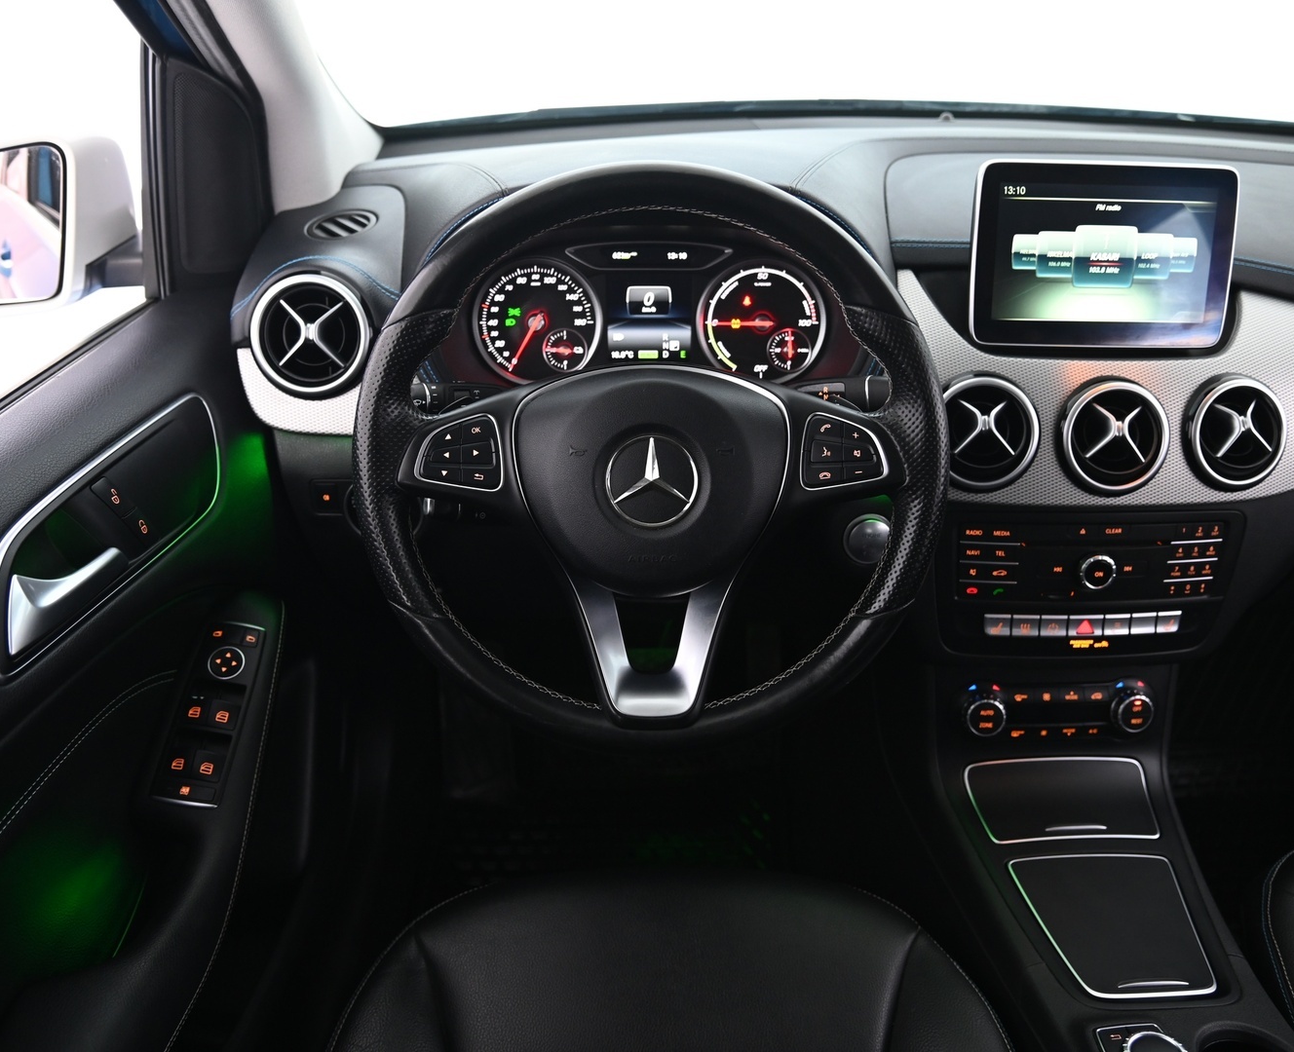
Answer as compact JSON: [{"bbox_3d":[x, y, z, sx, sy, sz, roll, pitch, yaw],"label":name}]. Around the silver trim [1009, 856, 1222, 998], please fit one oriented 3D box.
[{"bbox_3d":[0.370,0.312,0.826,0.136,0.014,0.128,-1,33,-3],"label":"silver trim"}]

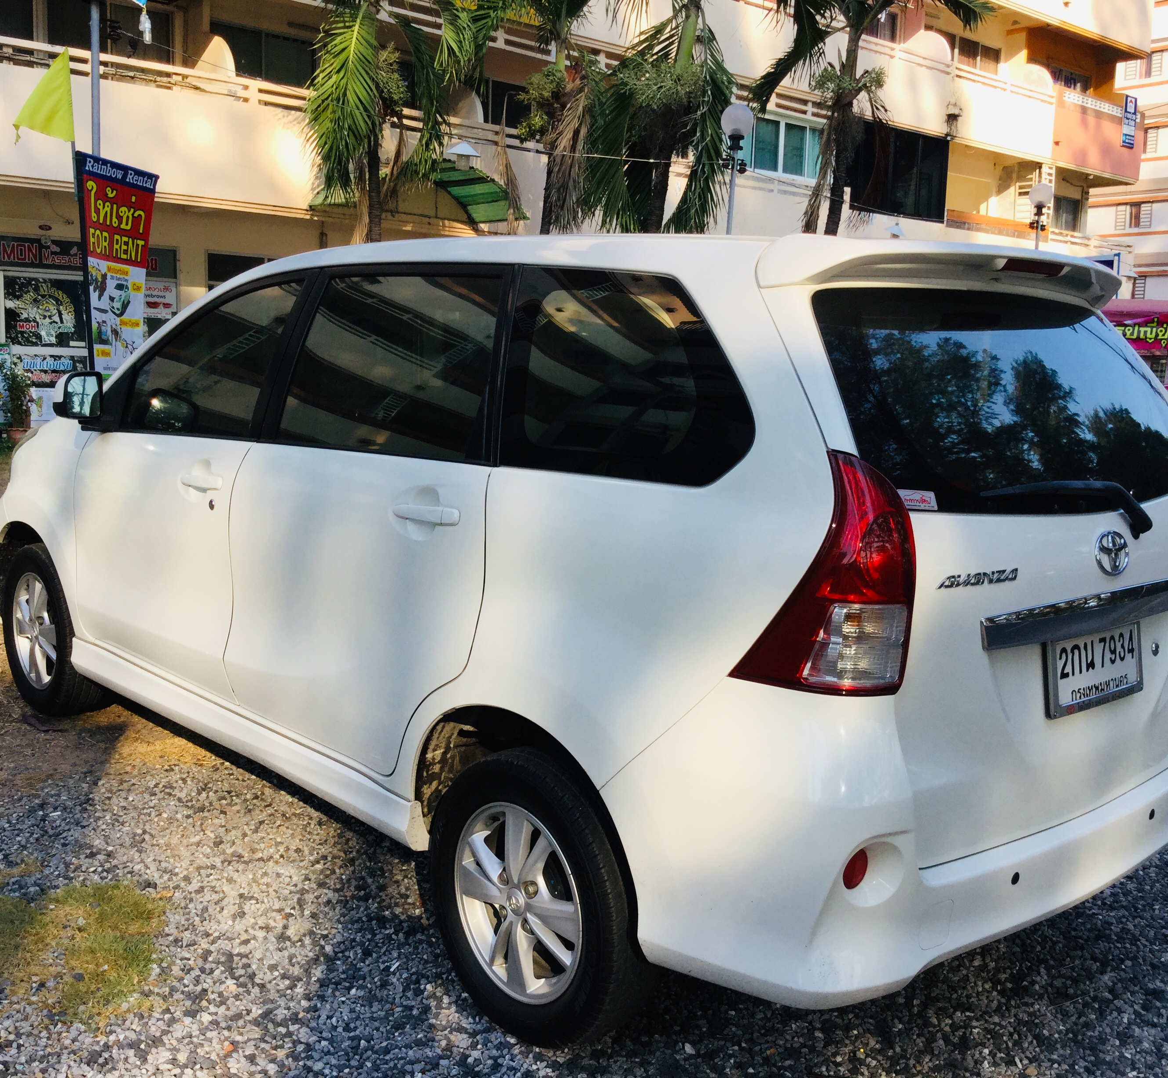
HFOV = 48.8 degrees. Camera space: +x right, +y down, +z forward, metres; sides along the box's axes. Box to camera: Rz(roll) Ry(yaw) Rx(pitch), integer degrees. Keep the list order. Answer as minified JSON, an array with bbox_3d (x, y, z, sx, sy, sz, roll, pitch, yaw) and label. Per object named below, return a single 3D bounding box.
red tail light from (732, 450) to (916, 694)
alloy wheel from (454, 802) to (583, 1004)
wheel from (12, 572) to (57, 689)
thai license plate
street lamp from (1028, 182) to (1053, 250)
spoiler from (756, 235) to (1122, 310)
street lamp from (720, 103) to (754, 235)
[{"bbox_3d":[0.414,0.051,2.130,0.220,0.410,0.270,-5,13,-43],"label":"red tail light"},{"bbox_3d":[-0.089,0.742,2.685,0.150,0.412,0.412,-5,13,-43],"label":"alloy wheel"},{"bbox_3d":[-1.889,0.323,4.592,0.150,0.412,0.412,-5,13,-43],"label":"wheel"},{"bbox_3d":[1.008,0.237,2.539,0.375,0.178,0.030,-5,5,-43],"label":"thai license plate"},{"bbox_3d":[5.822,-2.787,16.974,0.300,3.740,0.300,7,10,19],"label":"street lamp"},{"bbox_3d":[0.817,-0.528,2.664,1.240,0.150,0.320,-5,13,-43],"label":"spoiler"},{"bbox_3d":[1.338,-2.269,12.317,0.300,3.650,0.300,5,9,6],"label":"street lamp"}]

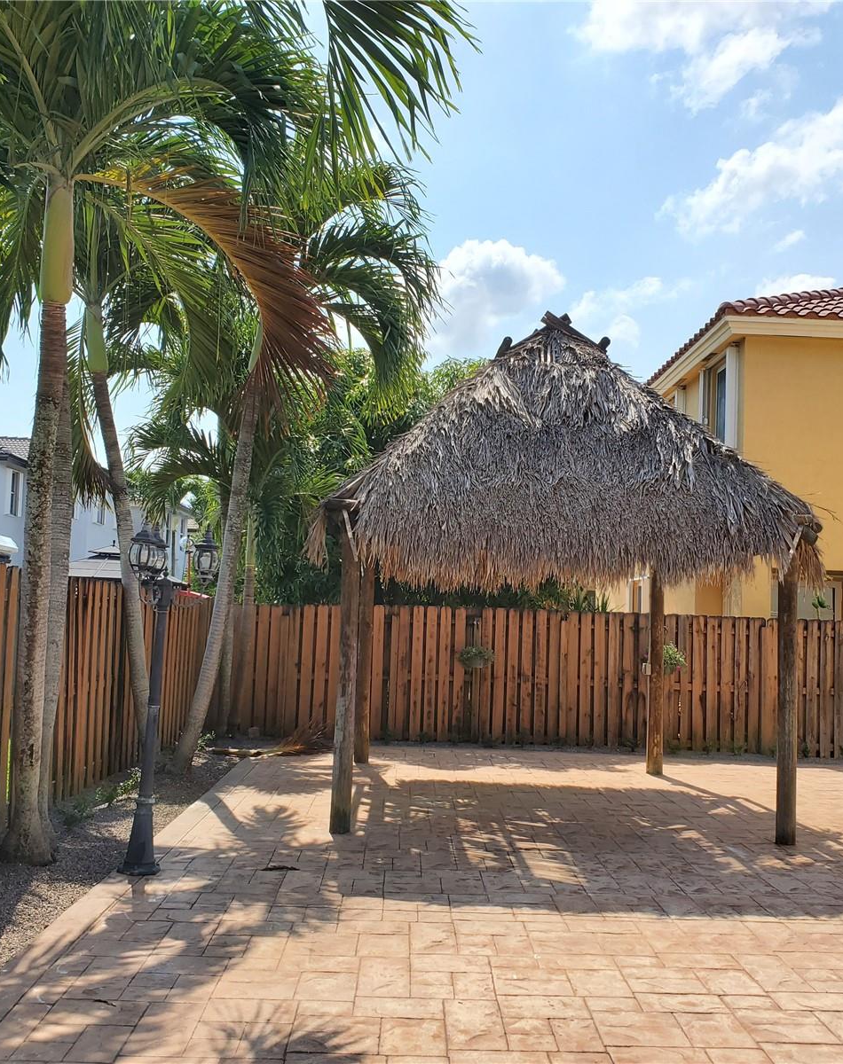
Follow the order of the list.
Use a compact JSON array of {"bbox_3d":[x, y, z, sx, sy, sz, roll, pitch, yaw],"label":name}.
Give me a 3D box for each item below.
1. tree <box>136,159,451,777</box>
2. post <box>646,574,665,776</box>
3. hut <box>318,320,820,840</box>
[{"bbox_3d":[-1.483,-0.836,11.441,3.297,6.657,3.500,2,-5,-1],"label":"tree"},{"bbox_3d":[2.664,1.536,12.118,0.155,2.390,0.155,2,-5,-1],"label":"post"},{"bbox_3d":[1.159,0.235,10.266,4.192,4.534,4.778,2,-5,-1],"label":"hut"}]

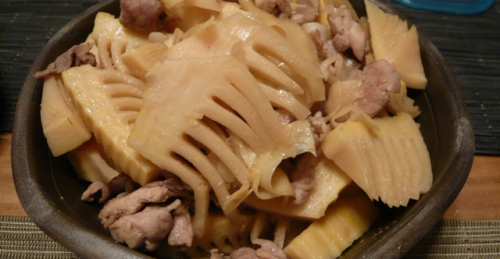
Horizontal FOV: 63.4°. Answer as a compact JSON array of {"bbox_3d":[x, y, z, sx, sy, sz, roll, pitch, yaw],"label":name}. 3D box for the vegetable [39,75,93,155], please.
[{"bbox_3d":[-0.127,-0.010,0.280,0.028,0.019,0.051,-36,55,2],"label":"vegetable"}]

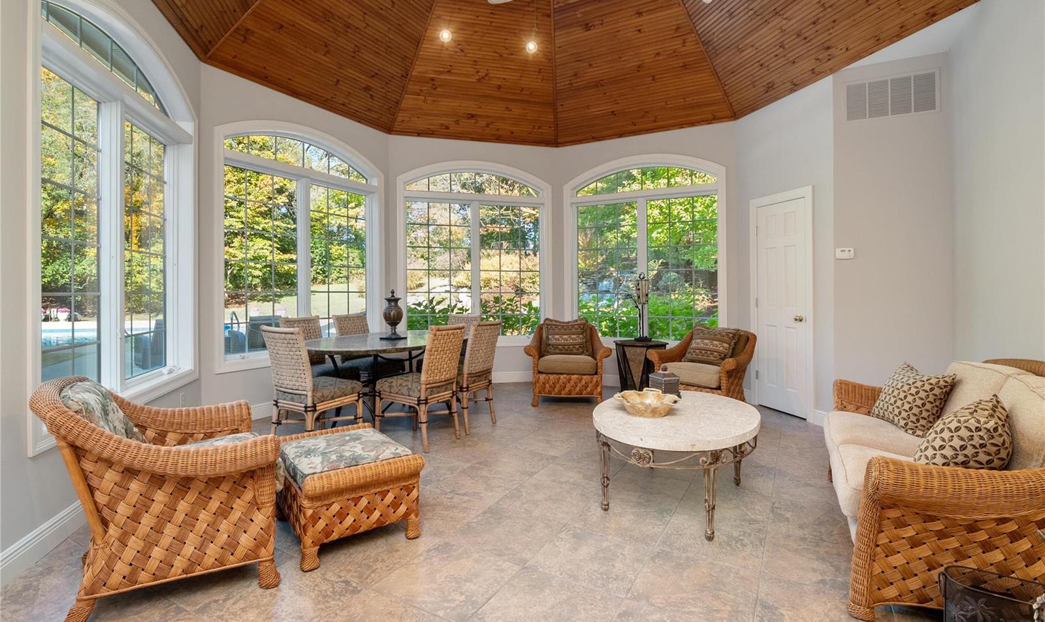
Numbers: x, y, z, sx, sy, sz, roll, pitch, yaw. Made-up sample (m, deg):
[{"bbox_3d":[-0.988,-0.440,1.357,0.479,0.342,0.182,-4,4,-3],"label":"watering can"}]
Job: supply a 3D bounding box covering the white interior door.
[{"bbox_3d":[2.537,-0.037,4.535,0.050,2.031,0.597,-1,2,-16],"label":"white interior door"}]

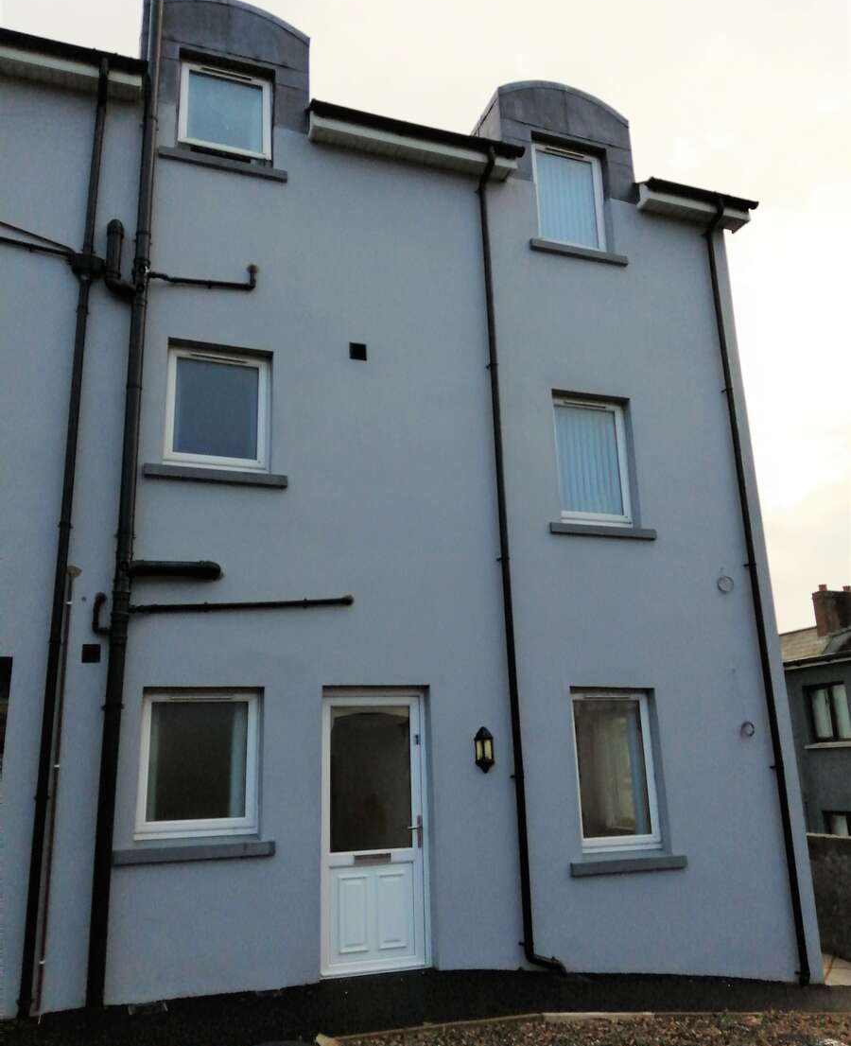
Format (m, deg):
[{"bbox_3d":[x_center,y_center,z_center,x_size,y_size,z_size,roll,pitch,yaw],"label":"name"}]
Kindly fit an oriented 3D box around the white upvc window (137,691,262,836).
[{"bbox_3d":[-1.671,1.764,6.325,0.861,1.052,0.072,4,-16,-19],"label":"white upvc window"}]

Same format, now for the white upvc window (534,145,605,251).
[{"bbox_3d":[1.501,-3.445,9.119,0.871,1.188,0.081,4,-15,-20],"label":"white upvc window"}]

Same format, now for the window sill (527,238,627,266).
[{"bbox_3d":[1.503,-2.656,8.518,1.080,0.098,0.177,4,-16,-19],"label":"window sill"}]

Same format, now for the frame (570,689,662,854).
[{"bbox_3d":[1.662,2.219,7.668,0.877,1.384,0.081,4,-15,-20],"label":"frame"}]

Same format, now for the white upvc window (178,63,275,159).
[{"bbox_3d":[-1.818,-3.682,7.726,0.838,0.956,0.124,4,-16,-19],"label":"white upvc window"}]

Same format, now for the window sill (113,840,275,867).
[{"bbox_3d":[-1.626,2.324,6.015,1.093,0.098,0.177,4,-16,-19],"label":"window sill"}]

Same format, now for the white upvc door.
[{"bbox_3d":[-0.438,2.422,6.856,0.891,2.092,0.081,4,-15,-20],"label":"white upvc door"}]

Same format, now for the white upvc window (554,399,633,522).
[{"bbox_3d":[1.598,-0.576,8.397,0.857,1.289,0.081,4,-15,-20],"label":"white upvc window"}]

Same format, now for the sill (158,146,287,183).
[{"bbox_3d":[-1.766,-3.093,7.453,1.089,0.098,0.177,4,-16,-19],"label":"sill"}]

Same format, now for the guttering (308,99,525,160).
[{"bbox_3d":[-0.040,-3.681,8.048,2.153,0.128,0.121,4,-15,-20],"label":"guttering"}]

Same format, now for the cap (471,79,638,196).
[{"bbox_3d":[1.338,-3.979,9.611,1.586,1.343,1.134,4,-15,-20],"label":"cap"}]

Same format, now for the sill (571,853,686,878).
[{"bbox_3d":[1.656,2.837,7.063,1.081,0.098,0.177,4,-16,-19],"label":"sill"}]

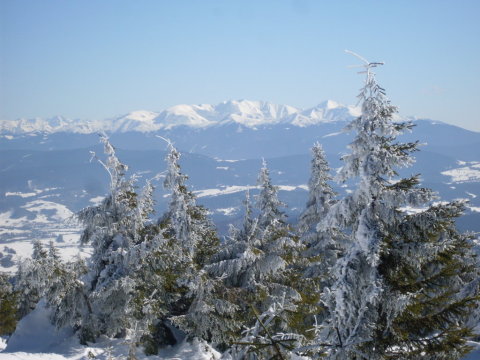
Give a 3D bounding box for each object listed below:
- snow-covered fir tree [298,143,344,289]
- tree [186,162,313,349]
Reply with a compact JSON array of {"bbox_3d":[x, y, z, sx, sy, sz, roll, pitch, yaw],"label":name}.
[{"bbox_3d":[1.057,0.746,20.500,1.100,2.464,1.100,0,2,0],"label":"snow-covered fir tree"},{"bbox_3d":[0.108,0.860,18.000,1.400,2.118,1.400,0,2,0],"label":"tree"}]

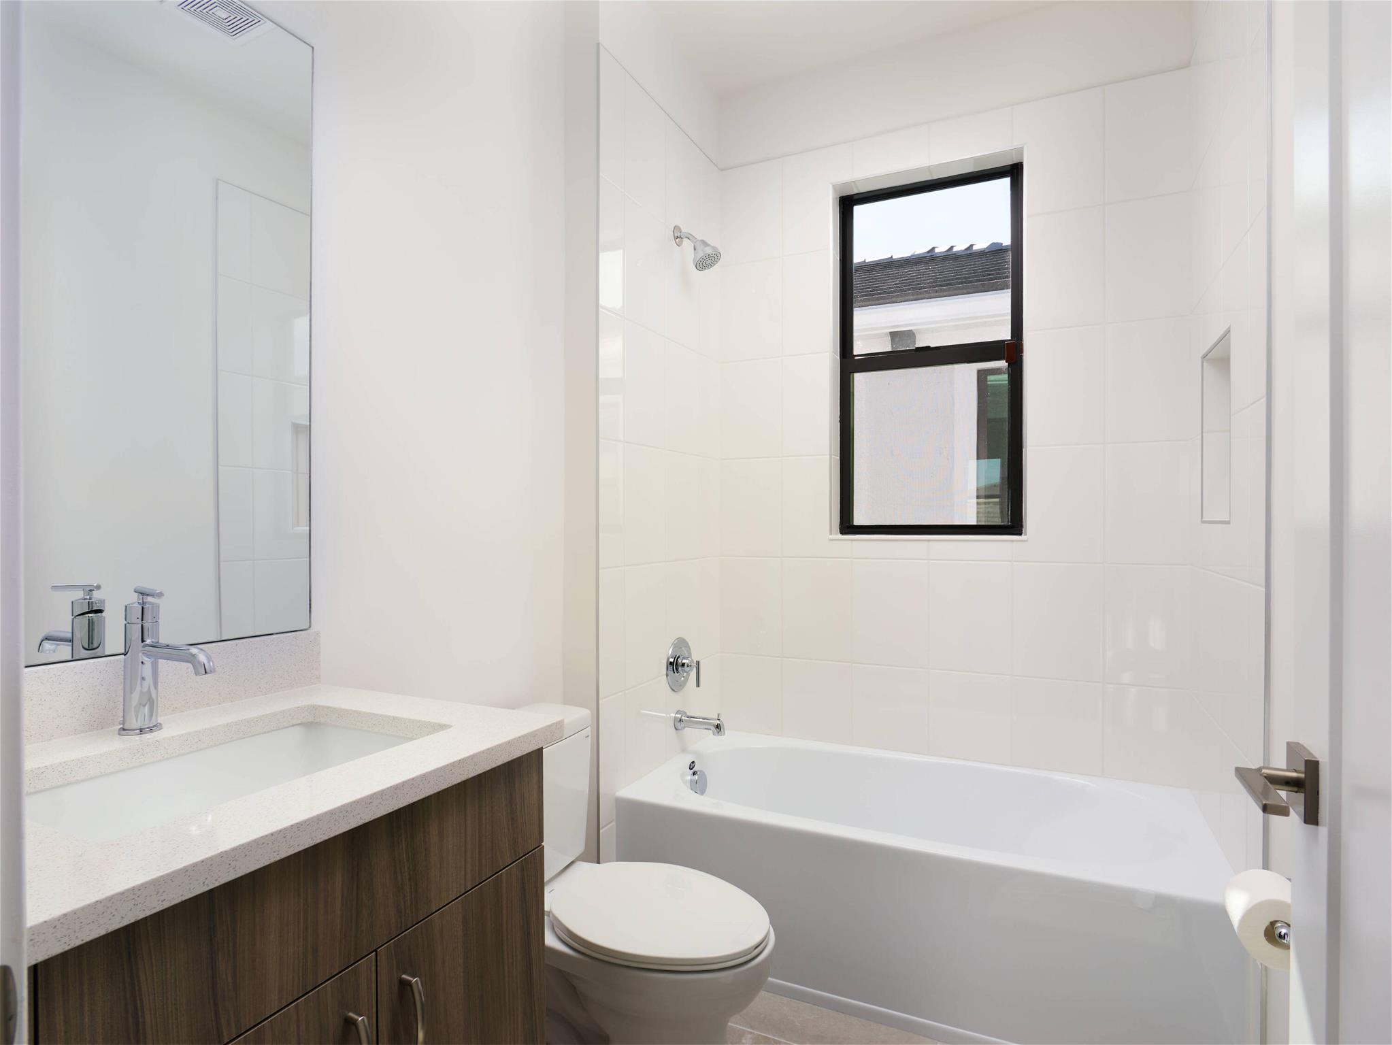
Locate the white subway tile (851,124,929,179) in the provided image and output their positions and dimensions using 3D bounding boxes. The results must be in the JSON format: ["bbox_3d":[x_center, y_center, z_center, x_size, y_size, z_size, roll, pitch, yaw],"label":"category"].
[{"bbox_3d":[0.656,-1.247,2.448,0.253,0.134,0.010,0,0,25],"label":"white subway tile"}]

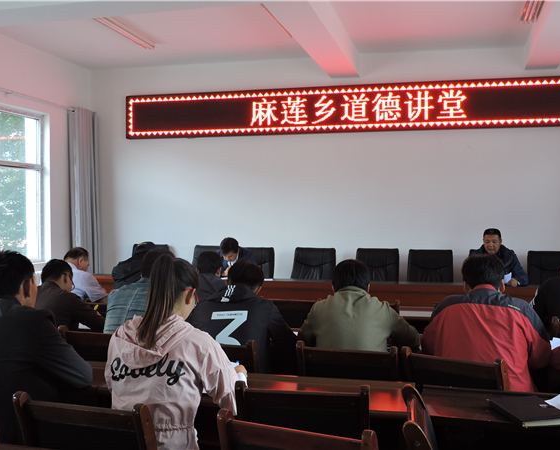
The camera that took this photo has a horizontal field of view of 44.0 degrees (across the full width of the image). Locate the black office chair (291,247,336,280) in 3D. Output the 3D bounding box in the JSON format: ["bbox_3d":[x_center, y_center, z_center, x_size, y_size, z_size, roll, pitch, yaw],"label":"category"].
[{"bbox_3d":[0.345,0.800,7.846,0.570,1.060,0.620,0,1,14],"label":"black office chair"}]

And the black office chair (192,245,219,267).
[{"bbox_3d":[-0.867,0.800,8.103,0.570,1.060,0.620,0,1,14],"label":"black office chair"}]

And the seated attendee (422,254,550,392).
[{"bbox_3d":[0.931,0.760,3.155,0.570,1.240,0.800,0,1,15],"label":"seated attendee"}]

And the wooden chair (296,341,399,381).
[{"bbox_3d":[0.334,0.934,3.090,0.440,0.890,0.500,0,1,17],"label":"wooden chair"}]

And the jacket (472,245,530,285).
[{"bbox_3d":[2.127,0.531,6.845,0.600,0.680,0.520,0,1,14],"label":"jacket"}]

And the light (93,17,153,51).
[{"bbox_3d":[-1.602,-2.018,7.303,0.140,0.070,1.230,0,1,14],"label":"light"}]

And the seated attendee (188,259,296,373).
[{"bbox_3d":[-0.185,0.775,3.505,0.560,1.200,0.780,0,1,12],"label":"seated attendee"}]

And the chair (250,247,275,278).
[{"bbox_3d":[-0.367,0.803,7.836,0.570,1.060,0.620,0,1,14],"label":"chair"}]

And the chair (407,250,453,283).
[{"bbox_3d":[1.552,0.808,7.176,0.570,1.060,0.620,0,1,14],"label":"chair"}]

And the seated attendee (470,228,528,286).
[{"bbox_3d":[2.163,0.694,6.865,0.580,1.290,0.780,0,1,15],"label":"seated attendee"}]

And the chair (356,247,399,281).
[{"bbox_3d":[1.014,0.807,7.360,0.570,1.060,0.620,0,1,14],"label":"chair"}]

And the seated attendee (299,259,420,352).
[{"bbox_3d":[0.404,0.776,3.434,0.580,1.200,0.800,0,1,11],"label":"seated attendee"}]

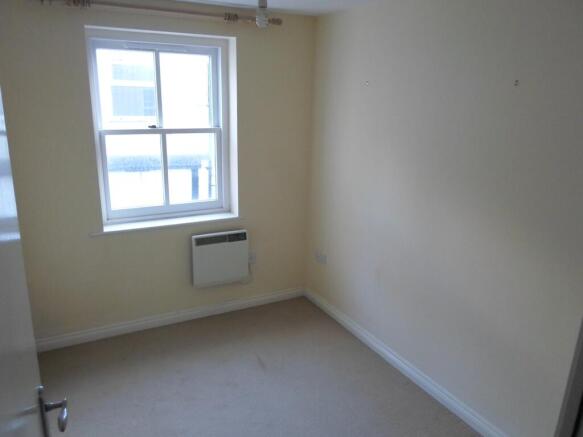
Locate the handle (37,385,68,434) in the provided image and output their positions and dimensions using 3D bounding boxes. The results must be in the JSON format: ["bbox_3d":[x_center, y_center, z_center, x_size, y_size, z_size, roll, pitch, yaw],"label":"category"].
[{"bbox_3d":[-0.546,0.472,0.968,0.062,0.155,0.125,-6,17,-27],"label":"handle"}]

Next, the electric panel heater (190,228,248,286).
[{"bbox_3d":[-0.569,0.327,3.403,0.445,0.420,0.085,-6,17,-27],"label":"electric panel heater"}]

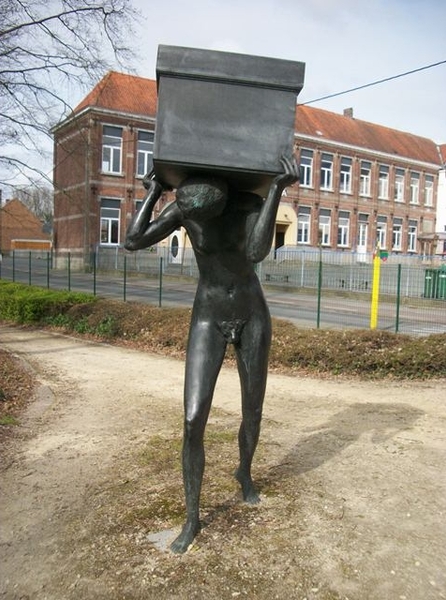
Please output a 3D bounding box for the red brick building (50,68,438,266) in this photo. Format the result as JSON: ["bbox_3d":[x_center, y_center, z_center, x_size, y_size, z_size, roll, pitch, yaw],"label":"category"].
[{"bbox_3d":[5.160,-8.974,44.688,36.160,13.216,5.920,-1,5,-37],"label":"red brick building"}]

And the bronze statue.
[{"bbox_3d":[-0.112,0.289,3.018,0.858,1.954,0.992,2,4,0],"label":"bronze statue"}]

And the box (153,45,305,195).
[{"bbox_3d":[0.000,-0.831,2.701,0.651,0.503,0.526,5,-2,-5],"label":"box"}]

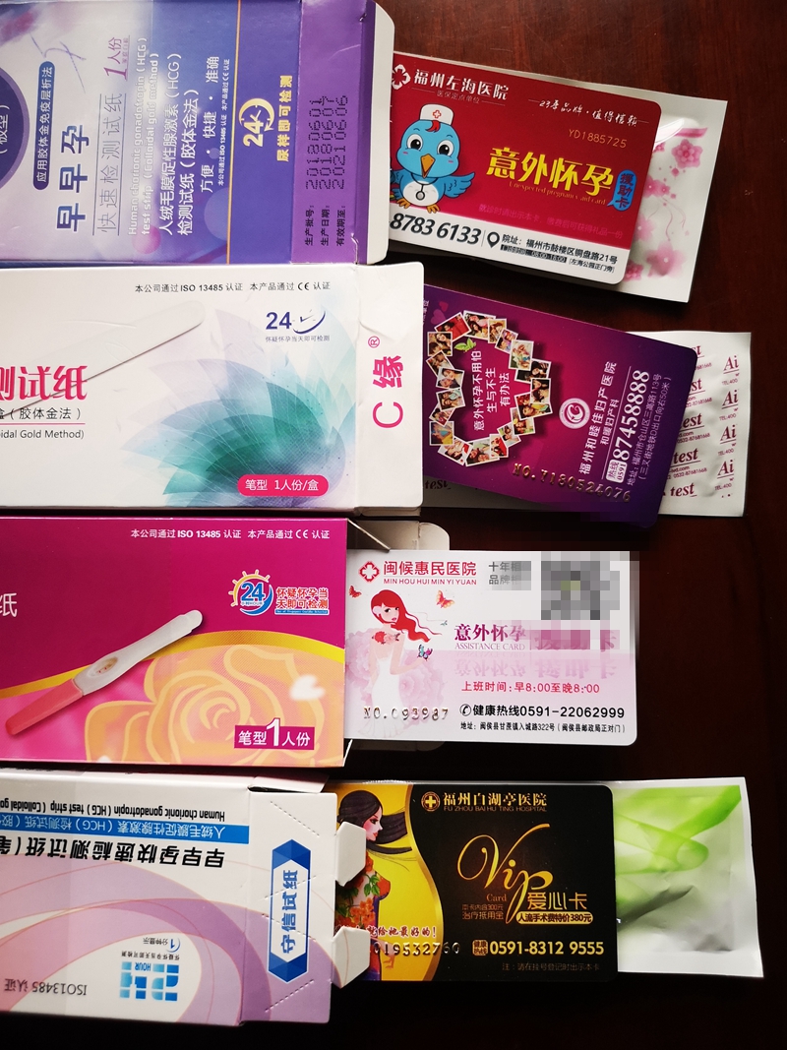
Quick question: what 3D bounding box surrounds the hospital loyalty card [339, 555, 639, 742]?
[{"bbox_3d":[0.025,0.034,0.233,0.086,0.001,0.054,0,87,4],"label":"hospital loyalty card"}]

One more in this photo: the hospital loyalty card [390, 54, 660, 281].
[{"bbox_3d":[0.030,-0.104,0.238,0.086,0.001,0.054,13,89,4],"label":"hospital loyalty card"}]

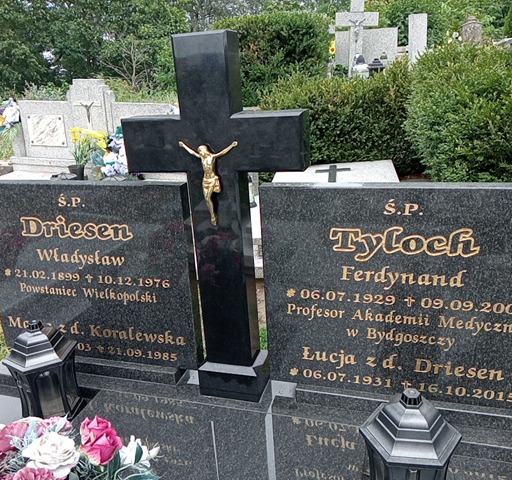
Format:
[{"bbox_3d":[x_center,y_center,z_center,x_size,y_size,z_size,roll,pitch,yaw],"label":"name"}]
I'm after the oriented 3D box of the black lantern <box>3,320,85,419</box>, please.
[{"bbox_3d":[-0.668,0.405,1.641,0.195,0.323,0.214,-2,21,6],"label":"black lantern"}]

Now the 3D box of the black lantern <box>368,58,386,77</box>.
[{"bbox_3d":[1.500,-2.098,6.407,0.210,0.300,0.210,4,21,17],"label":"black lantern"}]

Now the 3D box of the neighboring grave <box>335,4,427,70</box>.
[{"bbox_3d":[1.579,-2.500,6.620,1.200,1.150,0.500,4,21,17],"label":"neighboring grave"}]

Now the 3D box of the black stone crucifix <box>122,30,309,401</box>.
[{"bbox_3d":[-0.100,-0.021,1.488,0.504,1.060,0.129,3,22,17],"label":"black stone crucifix"}]

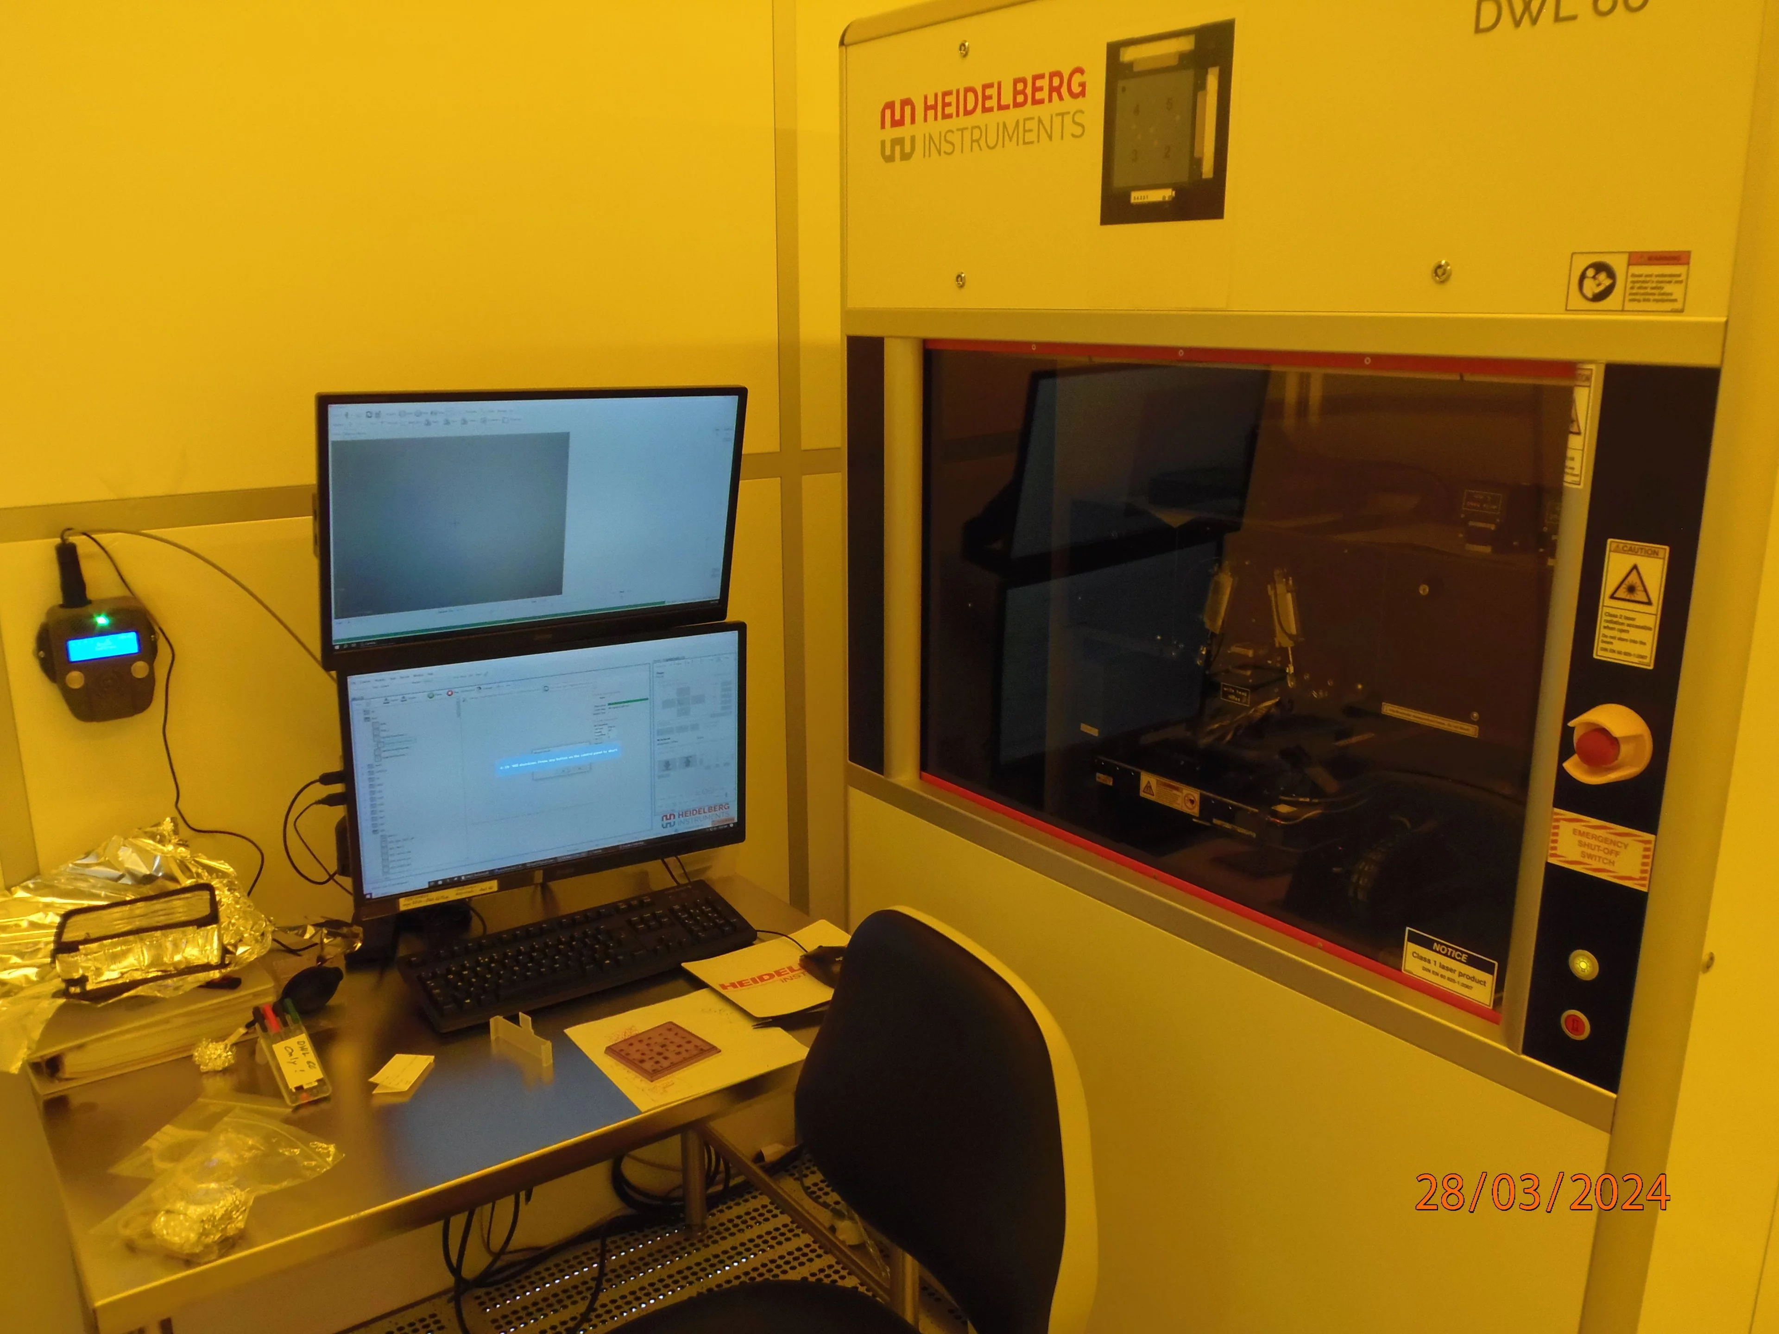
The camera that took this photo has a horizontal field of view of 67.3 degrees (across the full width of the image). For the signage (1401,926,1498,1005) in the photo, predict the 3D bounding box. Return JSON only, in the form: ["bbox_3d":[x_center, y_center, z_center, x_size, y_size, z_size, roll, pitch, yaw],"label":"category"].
[{"bbox_3d":[0.608,0.327,1.452,0.004,0.054,0.105,-12,19,-37],"label":"signage"}]

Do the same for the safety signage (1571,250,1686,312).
[{"bbox_3d":[0.642,-0.335,1.163,0.004,0.050,0.100,-12,19,-37],"label":"safety signage"}]

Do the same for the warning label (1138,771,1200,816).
[{"bbox_3d":[0.399,0.180,1.899,0.004,0.039,0.107,-12,19,-37],"label":"warning label"}]

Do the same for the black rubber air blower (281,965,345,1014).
[{"bbox_3d":[-0.746,0.417,1.712,0.057,0.057,0.120,5,16,19],"label":"black rubber air blower"}]

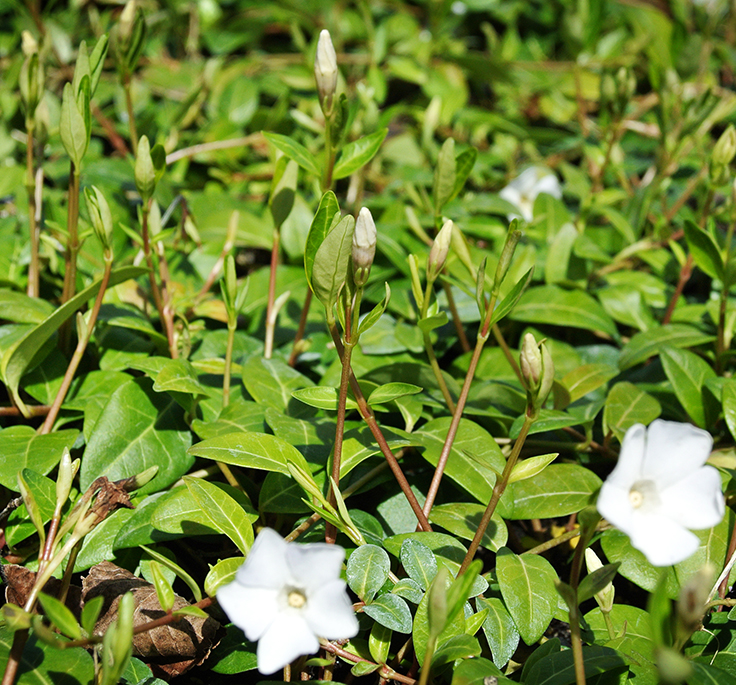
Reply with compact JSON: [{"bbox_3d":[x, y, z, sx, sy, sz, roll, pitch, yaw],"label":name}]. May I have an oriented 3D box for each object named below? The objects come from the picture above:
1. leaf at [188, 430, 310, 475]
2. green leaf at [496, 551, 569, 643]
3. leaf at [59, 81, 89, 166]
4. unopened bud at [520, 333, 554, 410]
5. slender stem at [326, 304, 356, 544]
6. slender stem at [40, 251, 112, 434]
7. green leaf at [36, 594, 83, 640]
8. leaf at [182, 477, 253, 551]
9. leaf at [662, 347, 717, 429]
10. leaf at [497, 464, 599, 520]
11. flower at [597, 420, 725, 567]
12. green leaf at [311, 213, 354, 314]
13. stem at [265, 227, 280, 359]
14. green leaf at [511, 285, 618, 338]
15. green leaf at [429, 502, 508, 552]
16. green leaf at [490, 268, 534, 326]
[{"bbox_3d":[-0.031,0.028,0.545,0.032,0.005,0.015,11,35,6],"label":"leaf"},{"bbox_3d":[0.037,0.058,0.480,0.016,0.005,0.026,-2,49,-6],"label":"green leaf"},{"bbox_3d":[-0.090,-0.067,0.645,0.009,0.026,0.005,1,14,12],"label":"leaf"},{"bbox_3d":[0.038,0.006,0.475,0.007,0.018,0.006,-3,13,0],"label":"unopened bud"},{"bbox_3d":[-0.006,0.019,0.493,0.003,0.058,0.003,5,13,0],"label":"slender stem"},{"bbox_3d":[-0.078,0.001,0.567,0.003,0.052,0.003,22,11,0],"label":"slender stem"},{"bbox_3d":[-0.061,0.054,0.415,0.005,0.012,0.003,-42,3,-4],"label":"green leaf"},{"bbox_3d":[-0.034,0.039,0.475,0.012,0.005,0.029,-22,50,-20],"label":"leaf"},{"bbox_3d":[0.086,0.012,0.567,0.013,0.004,0.028,-8,54,-24],"label":"leaf"},{"bbox_3d":[0.044,0.036,0.508,0.026,0.005,0.017,-7,40,-7],"label":"leaf"},{"bbox_3d":[0.062,0.032,0.447,0.029,0.031,0.012,-4,-15,-13],"label":"flower"},{"bbox_3d":[-0.008,-0.019,0.495,0.009,0.024,0.004,14,6,7],"label":"green leaf"},{"bbox_3d":[-0.028,-0.014,0.615,0.002,0.041,0.002,4,14,-1],"label":"stem"},{"bbox_3d":[0.059,-0.009,0.629,0.033,0.006,0.015,7,41,8],"label":"green leaf"},{"bbox_3d":[0.025,0.046,0.525,0.022,0.004,0.013,24,40,21],"label":"green leaf"},{"bbox_3d":[0.033,-0.011,0.491,0.004,0.017,0.005,36,7,-14],"label":"green leaf"}]

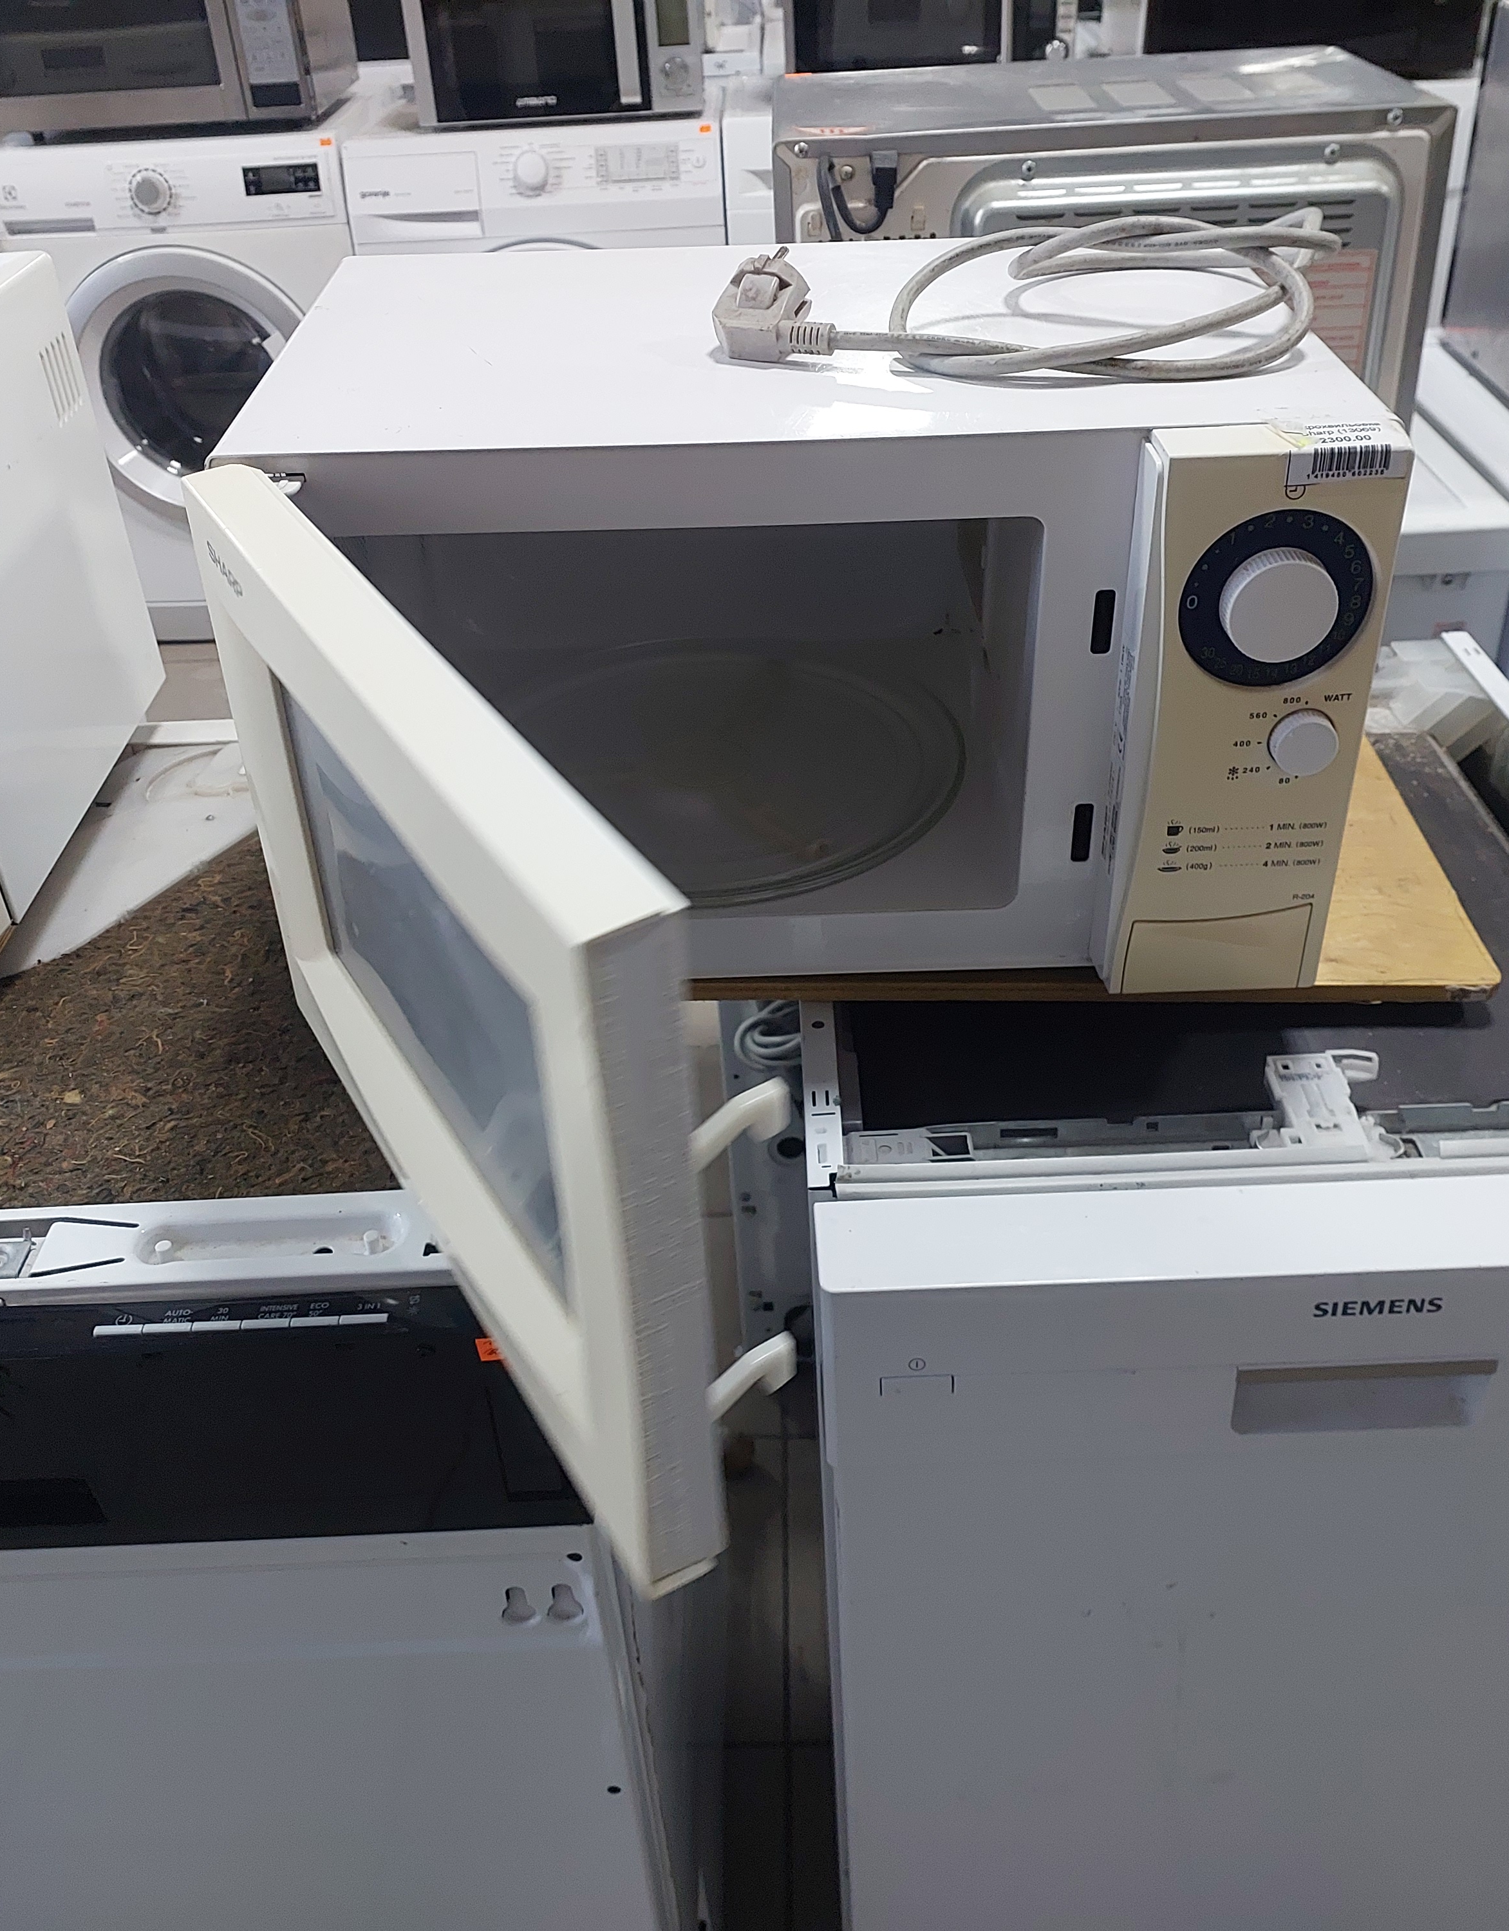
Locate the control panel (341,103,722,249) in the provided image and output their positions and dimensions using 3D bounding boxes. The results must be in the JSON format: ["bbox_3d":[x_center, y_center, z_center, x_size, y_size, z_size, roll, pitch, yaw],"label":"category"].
[{"bbox_3d":[-0.345,-1.252,2.733,0.592,0.142,0.055,-5,35,-4],"label":"control panel"}]

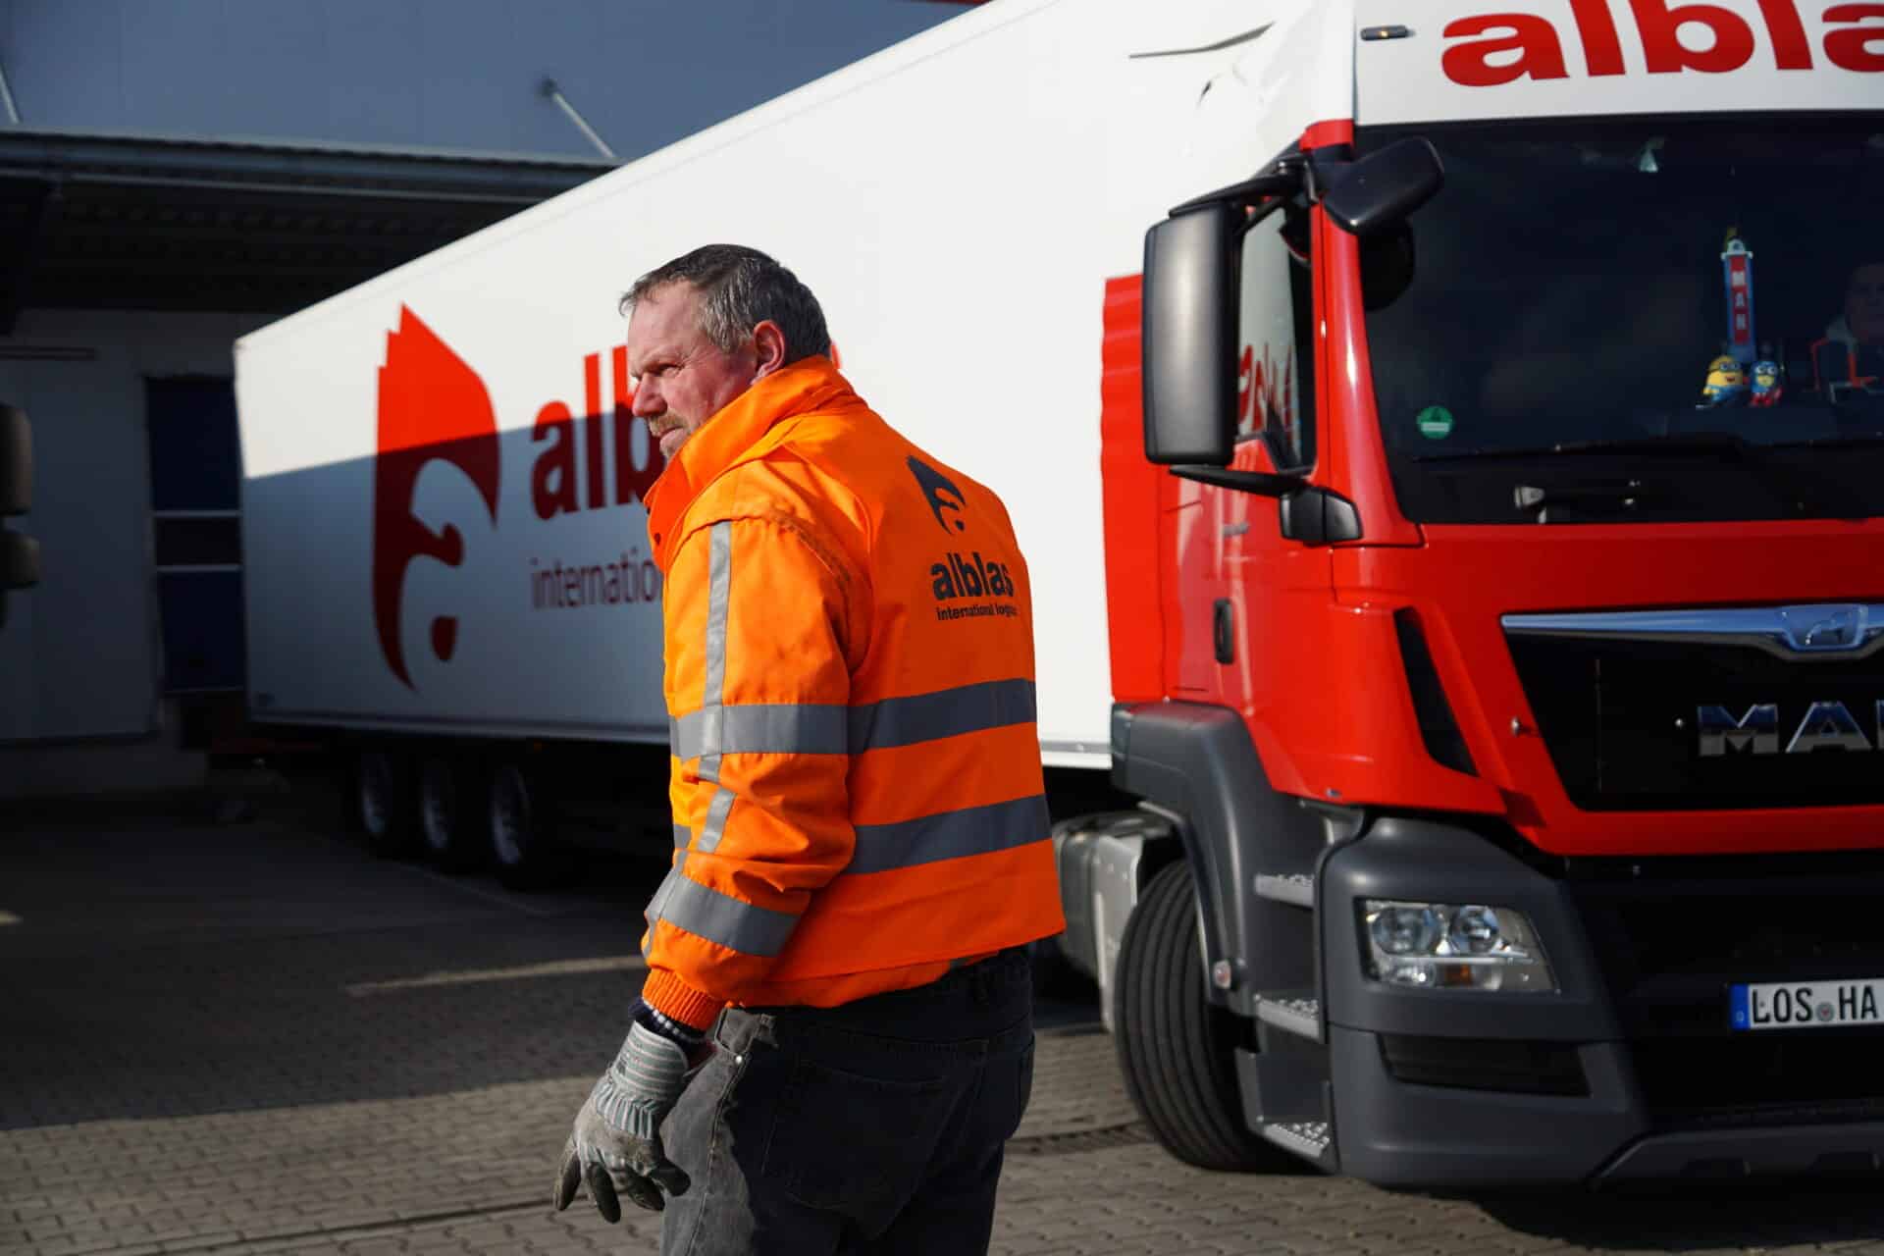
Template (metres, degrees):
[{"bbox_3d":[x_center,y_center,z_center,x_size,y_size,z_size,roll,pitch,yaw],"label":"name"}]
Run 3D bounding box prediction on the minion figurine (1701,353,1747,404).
[{"bbox_3d":[2.012,-0.639,6.050,0.100,0.130,0.080,-2,0,-6],"label":"minion figurine"}]

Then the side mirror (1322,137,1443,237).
[{"bbox_3d":[1.052,-1.051,5.620,0.240,0.155,0.130,-26,-21,12],"label":"side mirror"}]

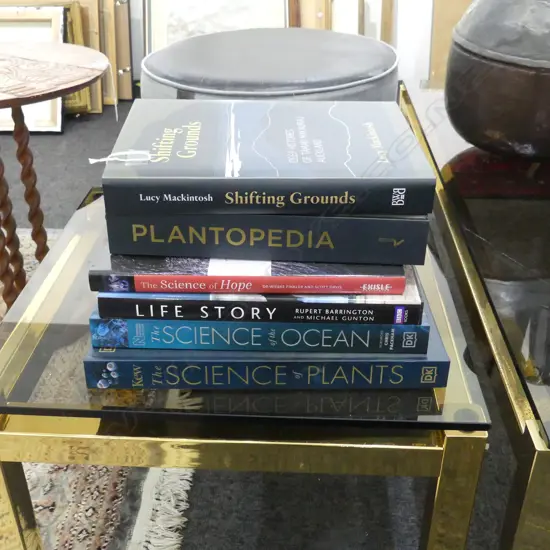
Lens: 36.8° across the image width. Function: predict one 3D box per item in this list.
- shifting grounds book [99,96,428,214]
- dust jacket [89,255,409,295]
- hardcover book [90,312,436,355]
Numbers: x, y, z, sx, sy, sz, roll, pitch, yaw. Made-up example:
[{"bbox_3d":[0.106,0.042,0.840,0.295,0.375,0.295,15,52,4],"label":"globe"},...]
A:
[{"bbox_3d":[-0.006,-0.112,0.753,0.265,0.032,0.203,0,29,-1],"label":"shifting grounds book"},{"bbox_3d":[-0.021,-0.045,0.766,0.256,0.018,0.213,1,29,0],"label":"dust jacket"},{"bbox_3d":[-0.010,-0.006,0.786,0.280,0.028,0.235,1,29,1],"label":"hardcover book"}]

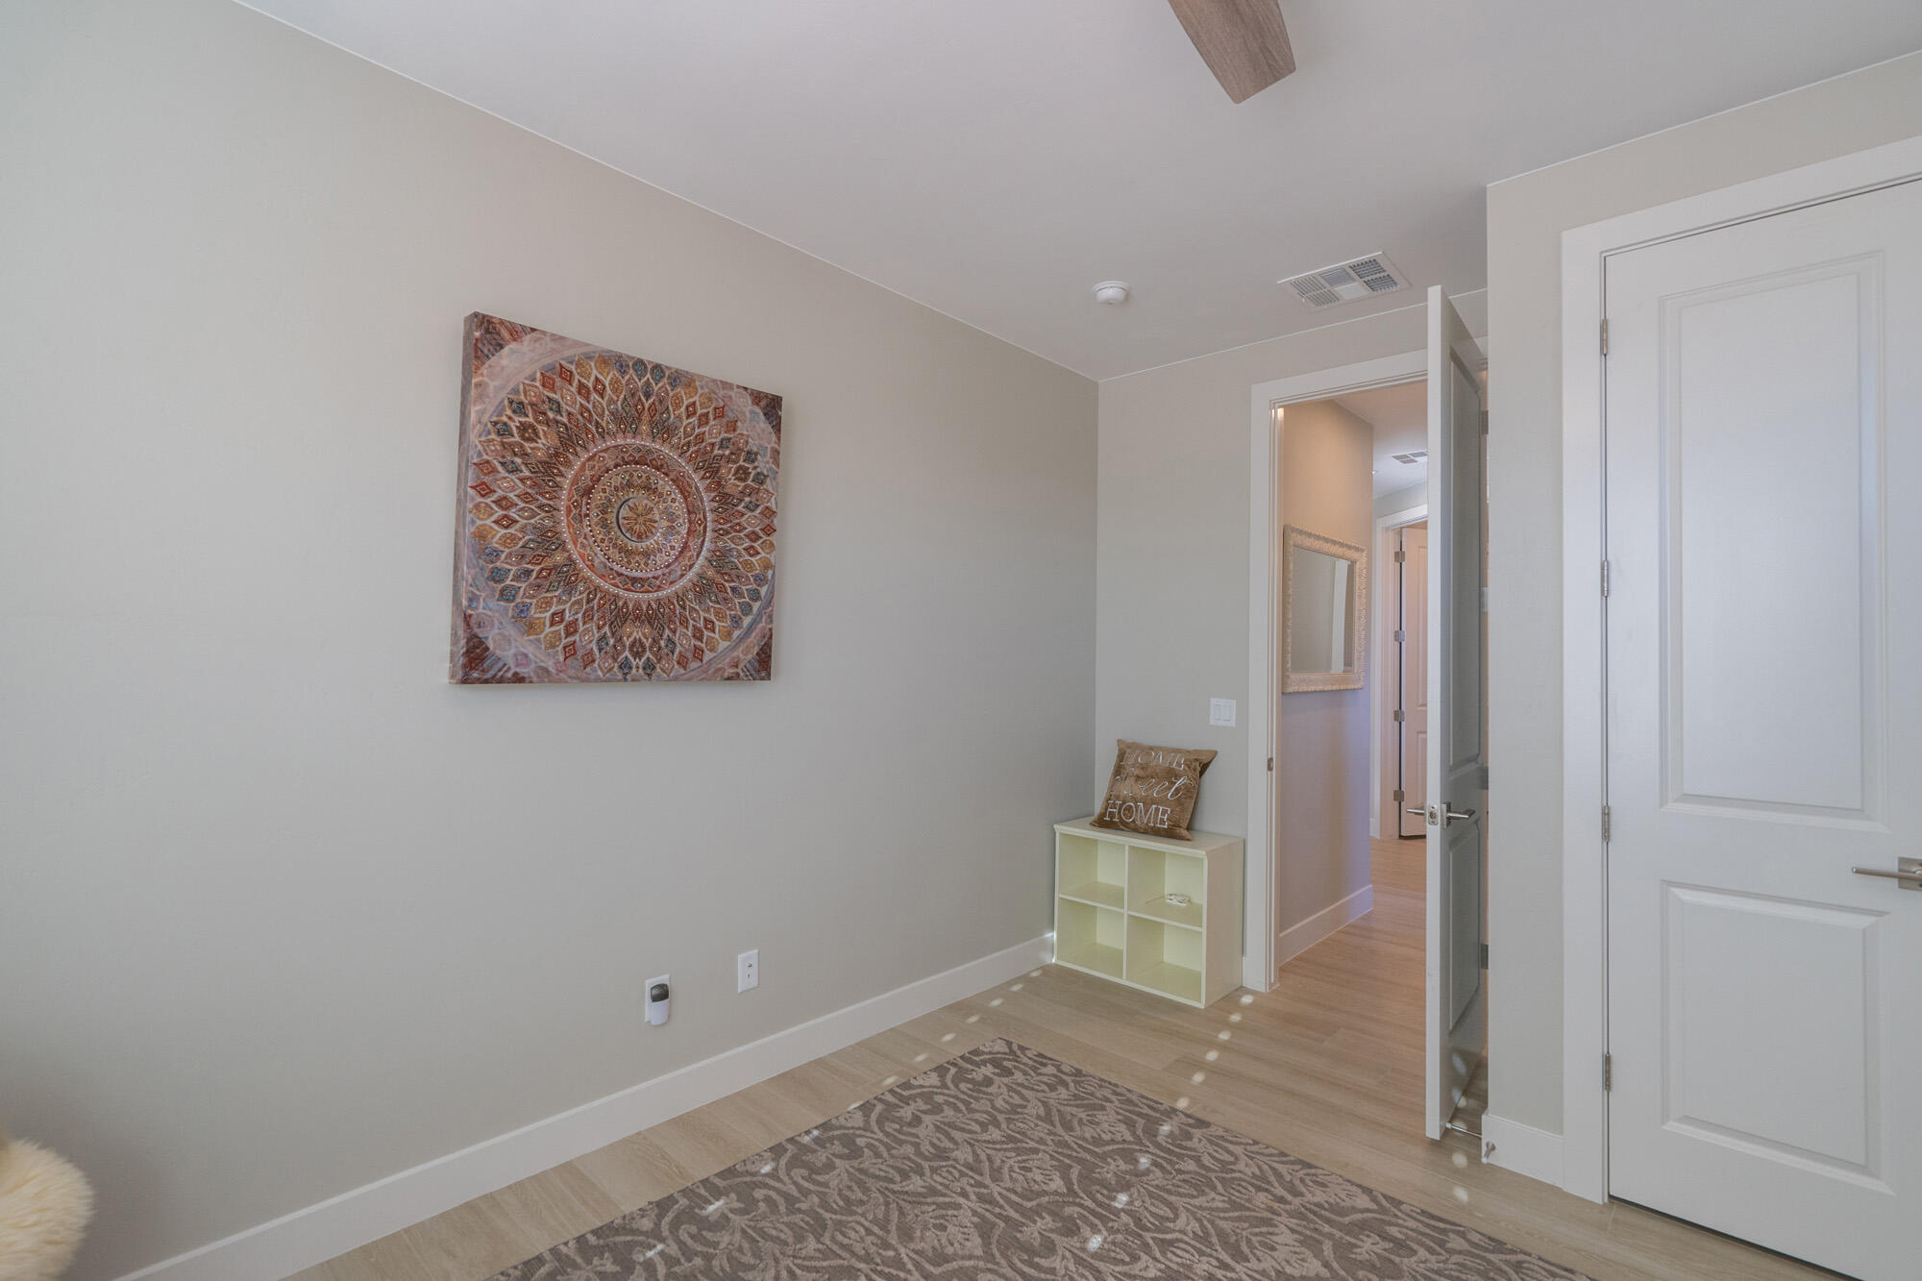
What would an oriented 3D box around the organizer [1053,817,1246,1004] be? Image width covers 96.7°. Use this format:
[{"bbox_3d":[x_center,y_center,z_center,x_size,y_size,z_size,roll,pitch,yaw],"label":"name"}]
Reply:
[{"bbox_3d":[0.811,1.152,3.751,0.745,0.619,0.340,0,-2,43],"label":"organizer"}]

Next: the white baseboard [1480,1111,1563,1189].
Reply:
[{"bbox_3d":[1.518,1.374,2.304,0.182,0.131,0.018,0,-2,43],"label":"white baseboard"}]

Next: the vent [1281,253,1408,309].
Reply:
[{"bbox_3d":[1.385,-1.274,3.085,0.355,0.022,0.345,0,-2,43],"label":"vent"}]

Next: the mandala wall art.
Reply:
[{"bbox_3d":[-0.911,-0.332,2.407,0.066,0.900,0.890,2,0,43],"label":"mandala wall art"}]

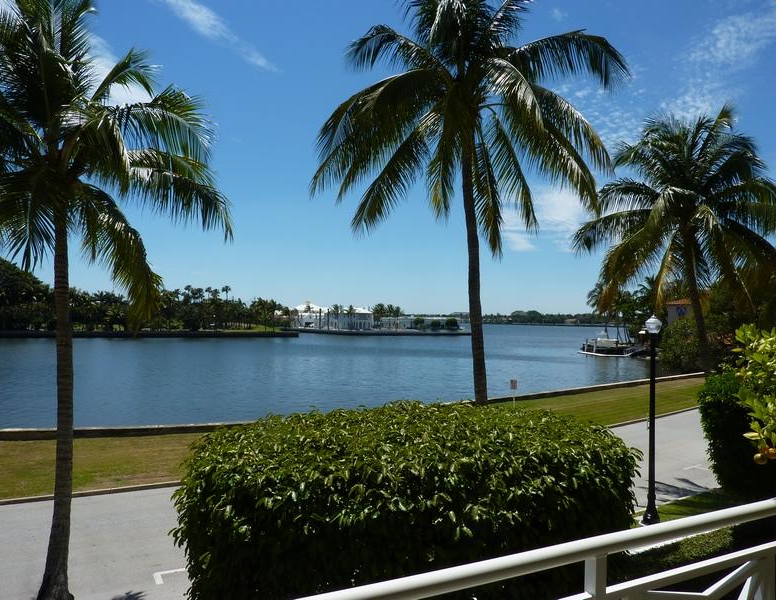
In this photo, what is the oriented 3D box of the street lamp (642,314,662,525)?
[{"bbox_3d":[5.720,2.580,12.530,0.380,4.550,0.380,1,-2,0],"label":"street lamp"}]

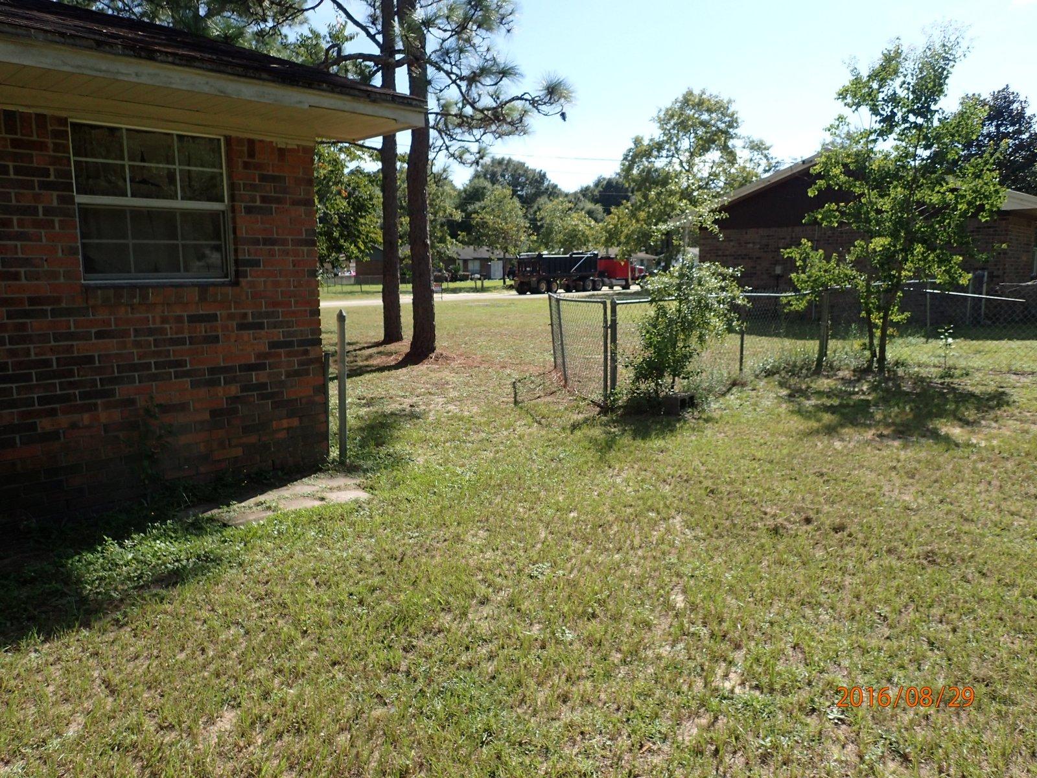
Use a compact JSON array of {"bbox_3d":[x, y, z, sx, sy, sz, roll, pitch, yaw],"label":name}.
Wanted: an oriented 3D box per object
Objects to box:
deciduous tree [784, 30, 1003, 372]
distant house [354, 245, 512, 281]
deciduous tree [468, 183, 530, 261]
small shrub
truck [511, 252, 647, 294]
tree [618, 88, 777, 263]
[{"bbox_3d":[5.522,-2.663,10.993,3.150,4.872,2.900,0,10,0],"label":"deciduous tree"},{"bbox_3d":[-9.074,-14.193,83.379,8.600,4.200,16.500,9,13,42],"label":"distant house"},{"bbox_3d":[-1.878,-14.656,71.100,5.800,9.089,5.600,0,10,0],"label":"deciduous tree"},{"bbox_3d":[2.024,-0.731,9.164,1.380,1.636,1.250,0,10,0],"label":"small shrub"},{"bbox_3d":[5.733,-9.869,62.559,14.800,3.350,2.550,-9,14,-44],"label":"truck"},{"bbox_3d":[13.753,-14.952,56.632,11.600,14.819,10.600,0,10,0],"label":"tree"}]

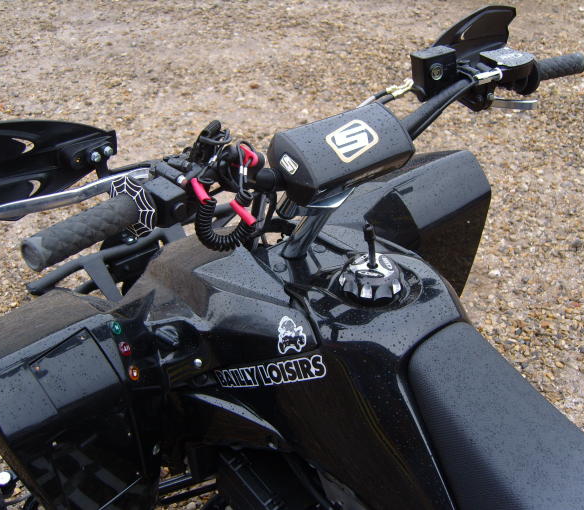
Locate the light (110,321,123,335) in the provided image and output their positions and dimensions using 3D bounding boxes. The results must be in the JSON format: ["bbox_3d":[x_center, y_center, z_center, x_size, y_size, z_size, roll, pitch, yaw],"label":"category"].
[{"bbox_3d":[-0.219,0.091,0.854,0.008,0.015,0.015,-24,25,28],"label":"light"}]

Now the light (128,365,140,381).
[{"bbox_3d":[-0.195,0.144,0.841,0.008,0.015,0.015,-24,25,28],"label":"light"}]

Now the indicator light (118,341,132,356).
[{"bbox_3d":[-0.207,0.116,0.848,0.008,0.015,0.015,-24,25,28],"label":"indicator light"}]

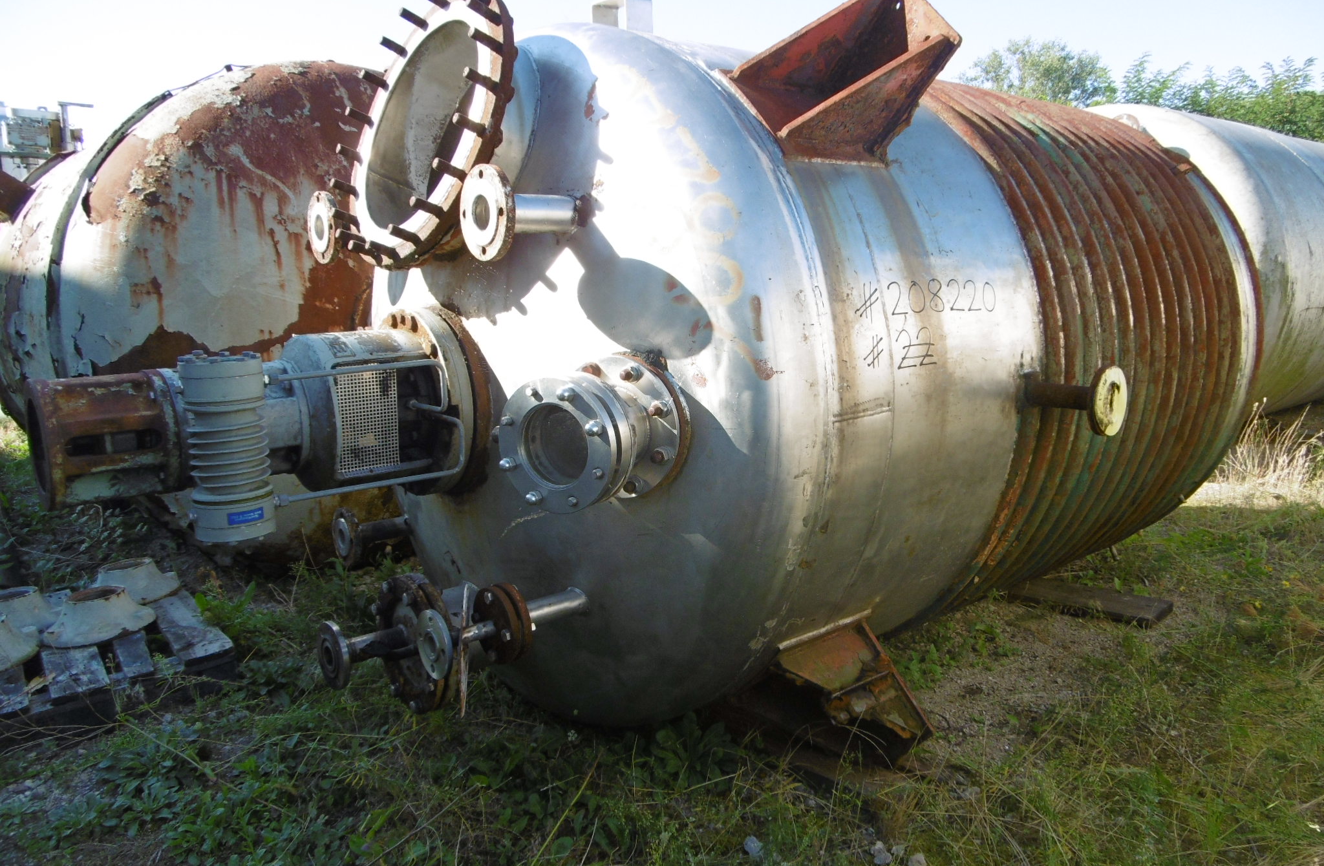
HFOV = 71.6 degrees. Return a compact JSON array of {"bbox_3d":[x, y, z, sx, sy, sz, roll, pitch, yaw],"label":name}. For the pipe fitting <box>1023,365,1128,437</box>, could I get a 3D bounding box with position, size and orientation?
[{"bbox_3d":[0.998,-0.082,2.237,0.163,0.163,0.195,-9,11,-39],"label":"pipe fitting"}]

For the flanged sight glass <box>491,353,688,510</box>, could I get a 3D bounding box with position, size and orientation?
[{"bbox_3d":[-0.145,0.008,1.774,0.292,0.292,0.273,6,13,29],"label":"flanged sight glass"}]

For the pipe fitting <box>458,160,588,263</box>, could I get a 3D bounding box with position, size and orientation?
[{"bbox_3d":[-0.263,-0.446,1.868,0.225,0.187,0.187,-10,15,-38],"label":"pipe fitting"}]

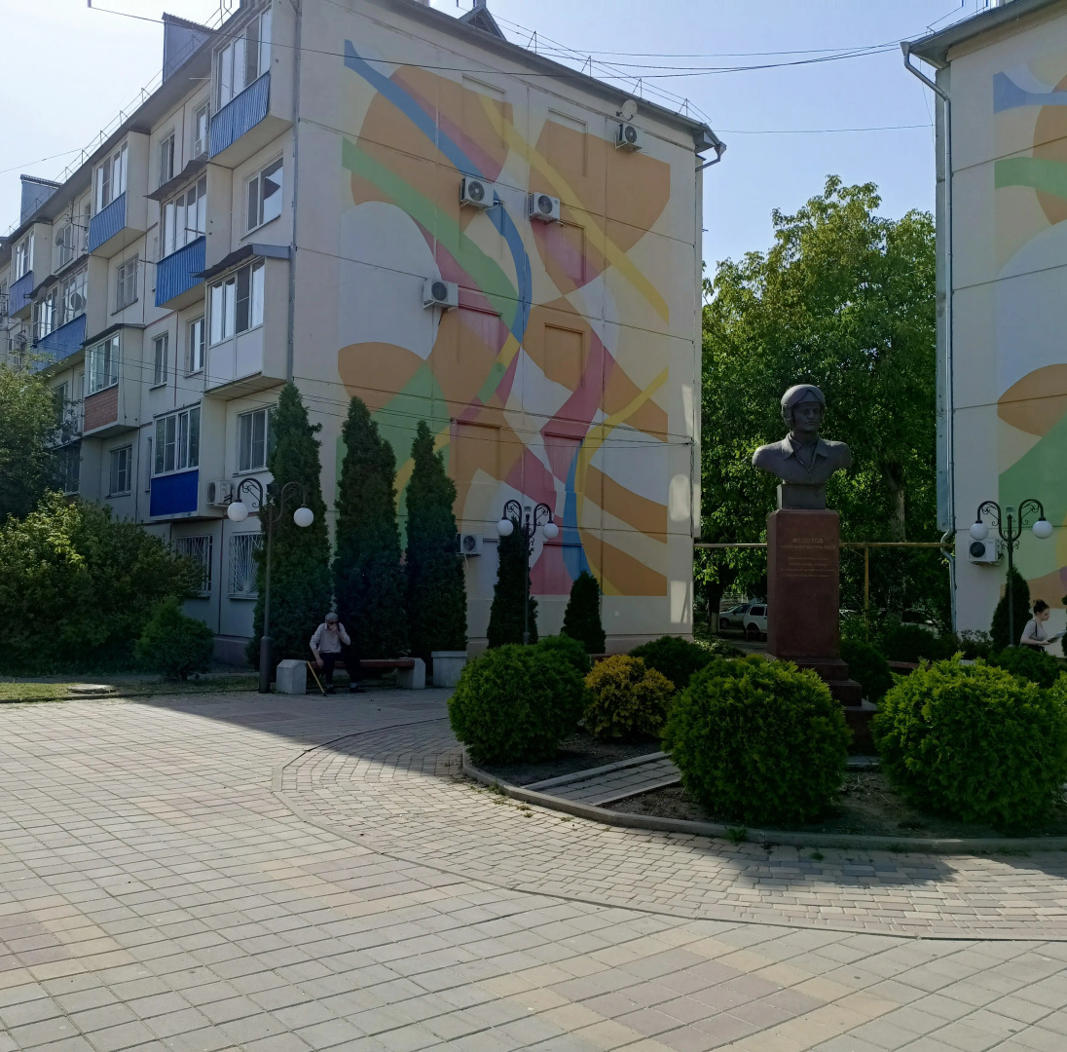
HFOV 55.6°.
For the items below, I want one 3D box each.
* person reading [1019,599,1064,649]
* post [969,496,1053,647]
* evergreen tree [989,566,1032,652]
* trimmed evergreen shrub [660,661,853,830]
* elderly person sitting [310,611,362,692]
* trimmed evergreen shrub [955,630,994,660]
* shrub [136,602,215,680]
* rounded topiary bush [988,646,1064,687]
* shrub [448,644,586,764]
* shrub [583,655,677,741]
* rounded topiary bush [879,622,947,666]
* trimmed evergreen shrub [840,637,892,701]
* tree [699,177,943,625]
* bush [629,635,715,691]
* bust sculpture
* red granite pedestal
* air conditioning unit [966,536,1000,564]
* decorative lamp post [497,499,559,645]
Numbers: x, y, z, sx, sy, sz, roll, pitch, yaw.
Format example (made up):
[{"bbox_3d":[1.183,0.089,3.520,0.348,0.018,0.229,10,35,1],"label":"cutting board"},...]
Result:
[{"bbox_3d":[6.904,1.808,13.800,0.600,1.590,0.470,-1,-3,26],"label":"person reading"},{"bbox_3d":[8.097,1.248,17.167,0.320,3.404,1.390,5,-5,-41],"label":"post"},{"bbox_3d":[9.347,1.935,19.872,0.850,2.350,0.850,1,-3,0],"label":"evergreen tree"},{"bbox_3d":[1.520,1.466,6.966,1.270,1.130,1.270,1,-4,5],"label":"trimmed evergreen shrub"},{"bbox_3d":[-3.201,2.021,16.394,0.620,1.260,0.720,4,-5,-35],"label":"elderly person sitting"},{"bbox_3d":[8.934,2.650,20.531,0.900,1.000,0.900,1,-3,0],"label":"trimmed evergreen shrub"},{"bbox_3d":[-6.068,1.911,17.100,1.330,1.330,1.300,2,-3,-20],"label":"shrub"},{"bbox_3d":[5.020,1.748,10.300,1.150,1.040,1.150,-1,-3,26],"label":"rounded topiary bush"},{"bbox_3d":[-0.149,1.597,9.200,1.250,1.040,1.250,1,-3,-1],"label":"shrub"},{"bbox_3d":[1.009,1.785,10.600,0.980,0.870,0.980,1,-3,5],"label":"shrub"},{"bbox_3d":[7.594,2.495,20.200,1.350,1.100,1.300,0,-3,21],"label":"rounded topiary bush"},{"bbox_3d":[3.813,1.901,12.302,1.130,1.099,1.130,1,-4,5],"label":"trimmed evergreen shrub"},{"bbox_3d":[9.765,-3.209,34.000,9.500,15.600,9.500,0,-3,16],"label":"tree"},{"bbox_3d":[1.641,1.808,11.900,1.150,1.020,1.150,0,-3,8],"label":"bush"},{"bbox_3d":[2.646,-0.777,9.983,0.950,1.240,0.520,1,-4,5],"label":"bust sculpture"},{"bbox_3d":[2.503,0.978,9.400,1.120,2.170,1.120,1,-3,5],"label":"red granite pedestal"},{"bbox_3d":[9.840,0.533,22.132,0.280,0.550,0.740,5,-5,-41],"label":"air conditioning unit"},{"bbox_3d":[-0.104,1.162,18.100,1.330,3.220,0.300,3,-4,-40],"label":"decorative lamp post"}]

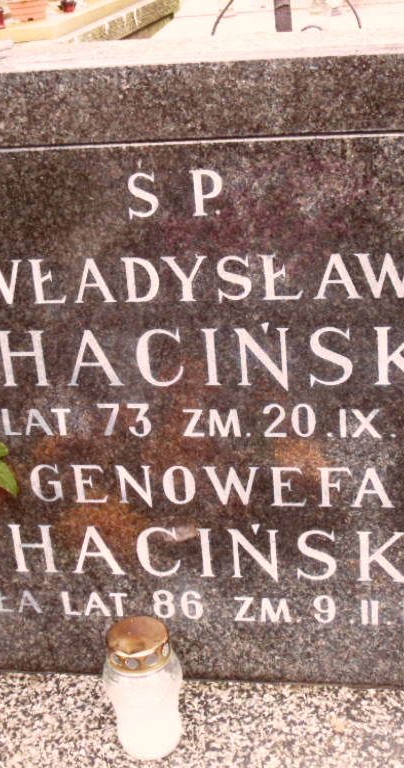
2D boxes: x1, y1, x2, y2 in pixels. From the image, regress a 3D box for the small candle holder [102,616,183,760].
[{"bbox_3d":[-0.053,0.276,1.076,0.073,0.120,0.073,-5,23,0],"label":"small candle holder"}]

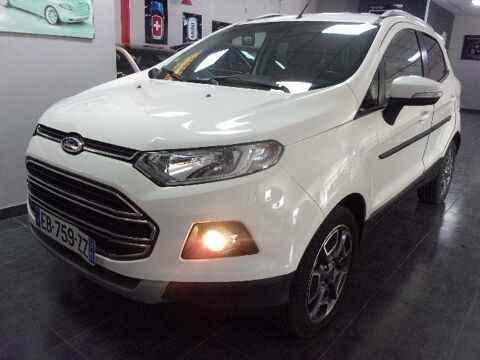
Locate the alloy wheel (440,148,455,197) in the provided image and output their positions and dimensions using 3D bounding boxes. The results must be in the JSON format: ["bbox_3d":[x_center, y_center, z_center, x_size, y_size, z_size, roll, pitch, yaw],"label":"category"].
[{"bbox_3d":[1.933,-0.080,3.778,0.170,0.465,0.465,15,21,36],"label":"alloy wheel"}]

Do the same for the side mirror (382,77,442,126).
[{"bbox_3d":[0.945,-0.423,2.097,0.240,0.235,0.200,15,21,36],"label":"side mirror"}]

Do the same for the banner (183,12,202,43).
[{"bbox_3d":[-0.889,-2.829,7.300,0.020,0.617,0.521,15,21,36],"label":"banner"}]

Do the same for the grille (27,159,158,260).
[{"bbox_3d":[-0.719,0.076,1.666,1.000,0.360,0.140,15,16,36],"label":"grille"}]

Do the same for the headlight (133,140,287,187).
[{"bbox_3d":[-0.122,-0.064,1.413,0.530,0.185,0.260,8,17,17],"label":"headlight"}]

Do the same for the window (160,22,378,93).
[{"bbox_3d":[0.140,-0.814,2.496,1.400,0.110,0.890,15,52,36],"label":"window"}]

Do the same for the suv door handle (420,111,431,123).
[{"bbox_3d":[1.252,-0.427,2.626,0.060,0.060,0.220,15,21,36],"label":"suv door handle"}]

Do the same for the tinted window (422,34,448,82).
[{"bbox_3d":[1.554,-0.946,3.083,0.080,0.370,0.850,-6,8,40],"label":"tinted window"}]

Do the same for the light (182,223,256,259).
[{"bbox_3d":[-0.077,0.213,1.420,0.290,0.150,0.140,5,17,9],"label":"light"}]

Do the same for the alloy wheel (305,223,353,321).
[{"bbox_3d":[0.369,0.424,1.869,0.170,0.465,0.465,15,21,36],"label":"alloy wheel"}]

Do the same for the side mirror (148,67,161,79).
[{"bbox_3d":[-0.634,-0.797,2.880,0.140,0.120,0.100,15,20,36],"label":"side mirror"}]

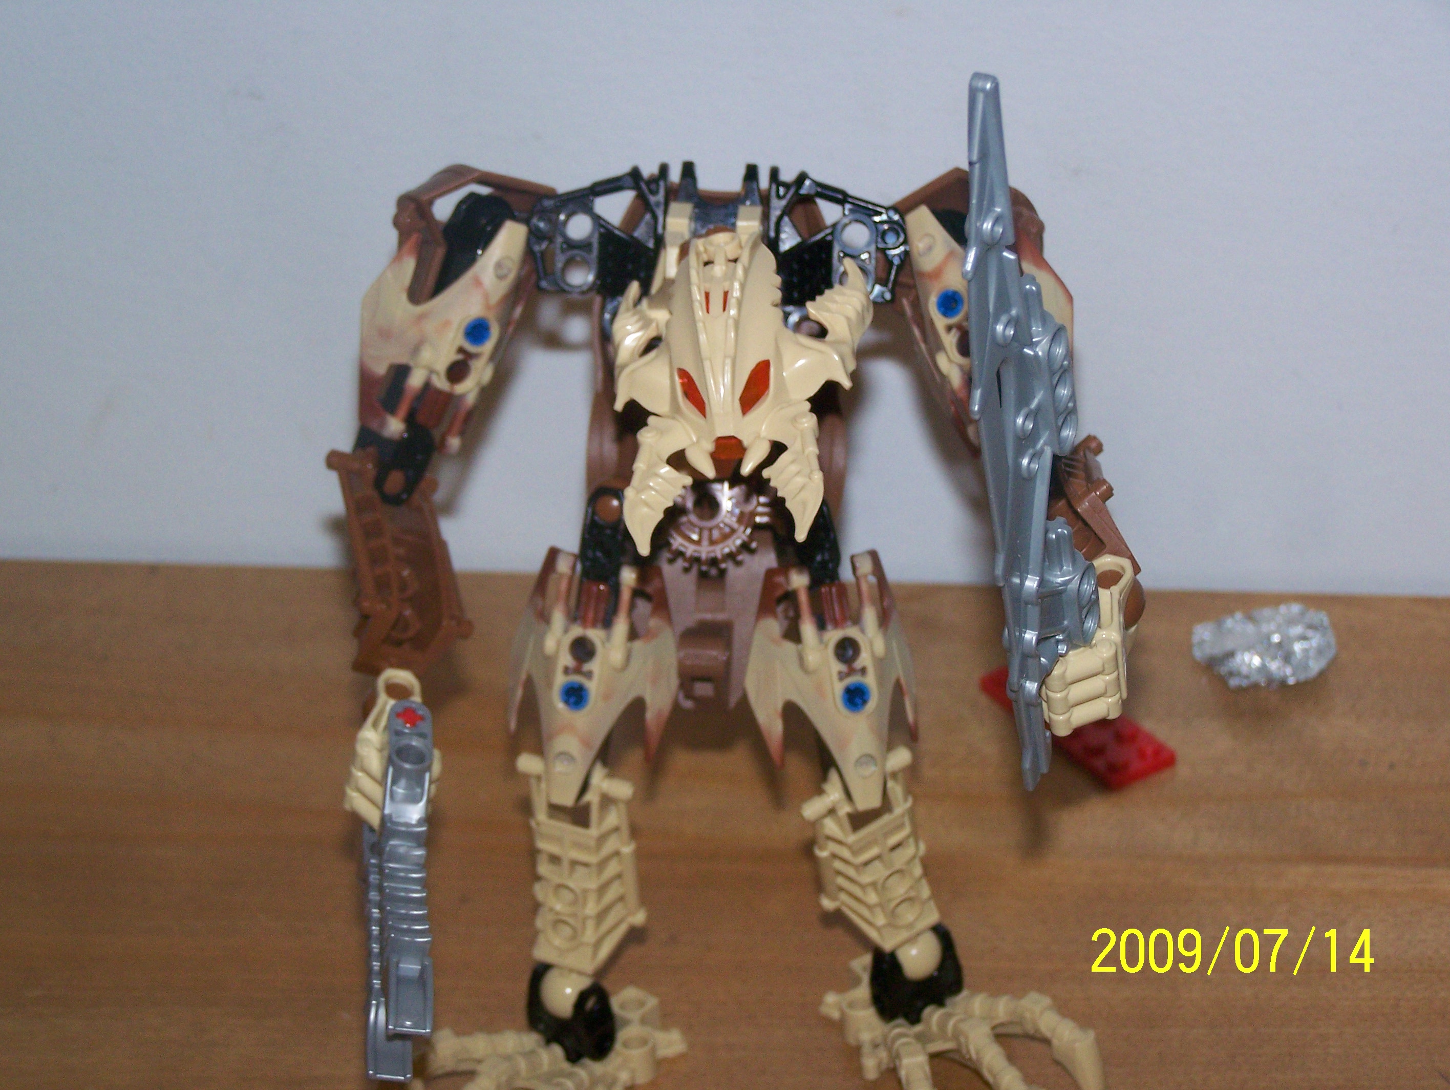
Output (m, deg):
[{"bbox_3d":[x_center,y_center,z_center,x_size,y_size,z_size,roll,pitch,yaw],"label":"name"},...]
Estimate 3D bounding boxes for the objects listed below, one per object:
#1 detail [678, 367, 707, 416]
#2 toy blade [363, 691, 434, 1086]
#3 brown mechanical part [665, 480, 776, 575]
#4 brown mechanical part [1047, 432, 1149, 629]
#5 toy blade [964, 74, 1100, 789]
[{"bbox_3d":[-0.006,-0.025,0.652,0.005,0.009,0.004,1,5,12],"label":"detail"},{"bbox_3d":[-0.057,0.060,0.686,0.009,0.025,0.065,6,64,-12],"label":"toy blade"},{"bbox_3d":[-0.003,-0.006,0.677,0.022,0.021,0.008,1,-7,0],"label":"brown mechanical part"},{"bbox_3d":[0.062,-0.003,0.682,0.015,0.019,0.043,-1,45,-21],"label":"brown mechanical part"},{"bbox_3d":[0.050,-0.017,0.650,0.009,0.134,0.024,11,36,26],"label":"toy blade"}]

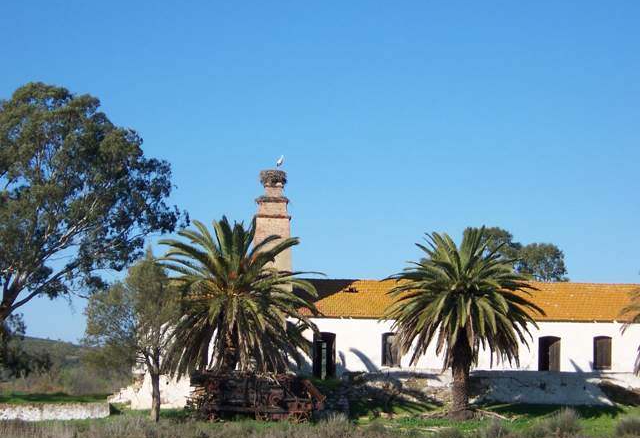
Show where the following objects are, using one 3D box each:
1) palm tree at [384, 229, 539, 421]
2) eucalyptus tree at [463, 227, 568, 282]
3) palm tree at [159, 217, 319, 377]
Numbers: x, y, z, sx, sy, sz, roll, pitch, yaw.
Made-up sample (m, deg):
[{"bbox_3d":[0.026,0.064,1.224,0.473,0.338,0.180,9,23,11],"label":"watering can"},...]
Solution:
[{"bbox_3d":[6.359,4.620,82.875,7.172,8.508,7.172,0,-5,0],"label":"palm tree"},{"bbox_3d":[12.768,6.238,122.502,7.288,11.389,7.288,0,-5,0],"label":"eucalyptus tree"},{"bbox_3d":[-3.637,4.373,82.893,7.173,8.915,7.173,0,-5,0],"label":"palm tree"}]

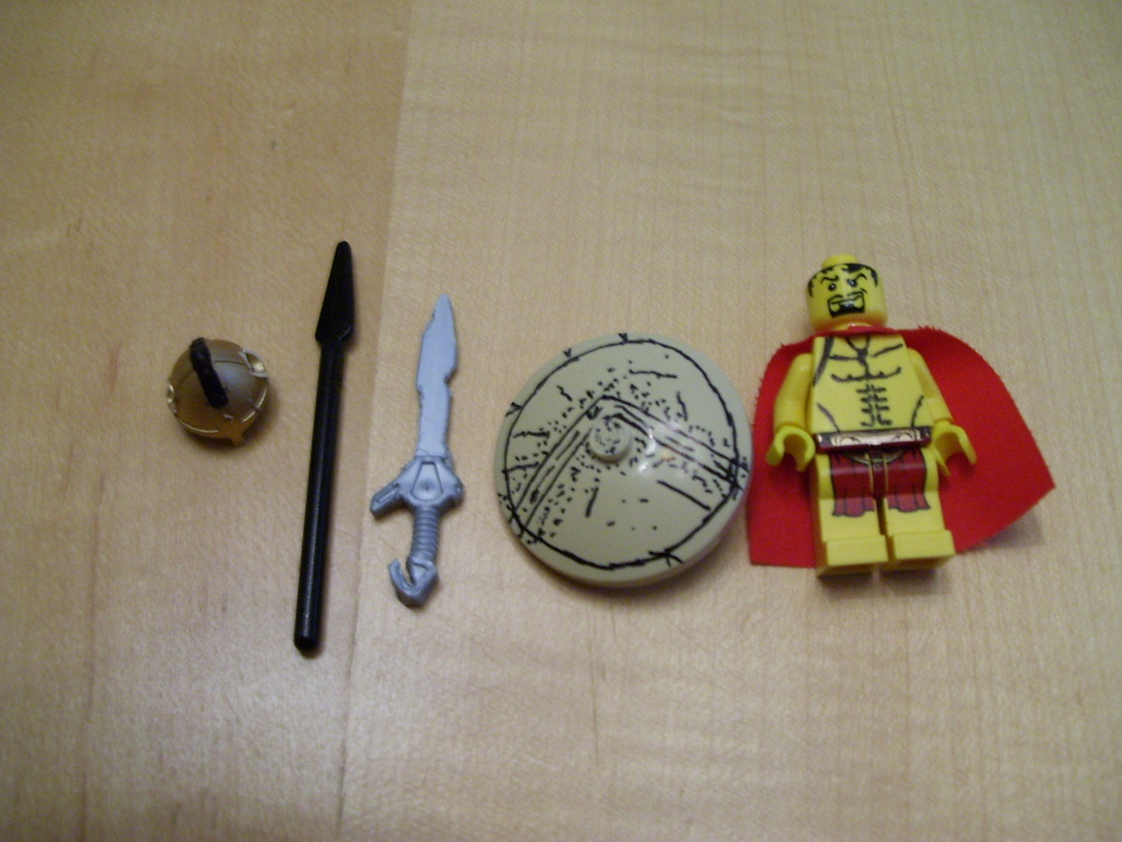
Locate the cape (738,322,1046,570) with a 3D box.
[{"bbox_3d":[0.042,0.002,0.149,0.038,0.005,0.032,-5,73,3],"label":"cape"}]

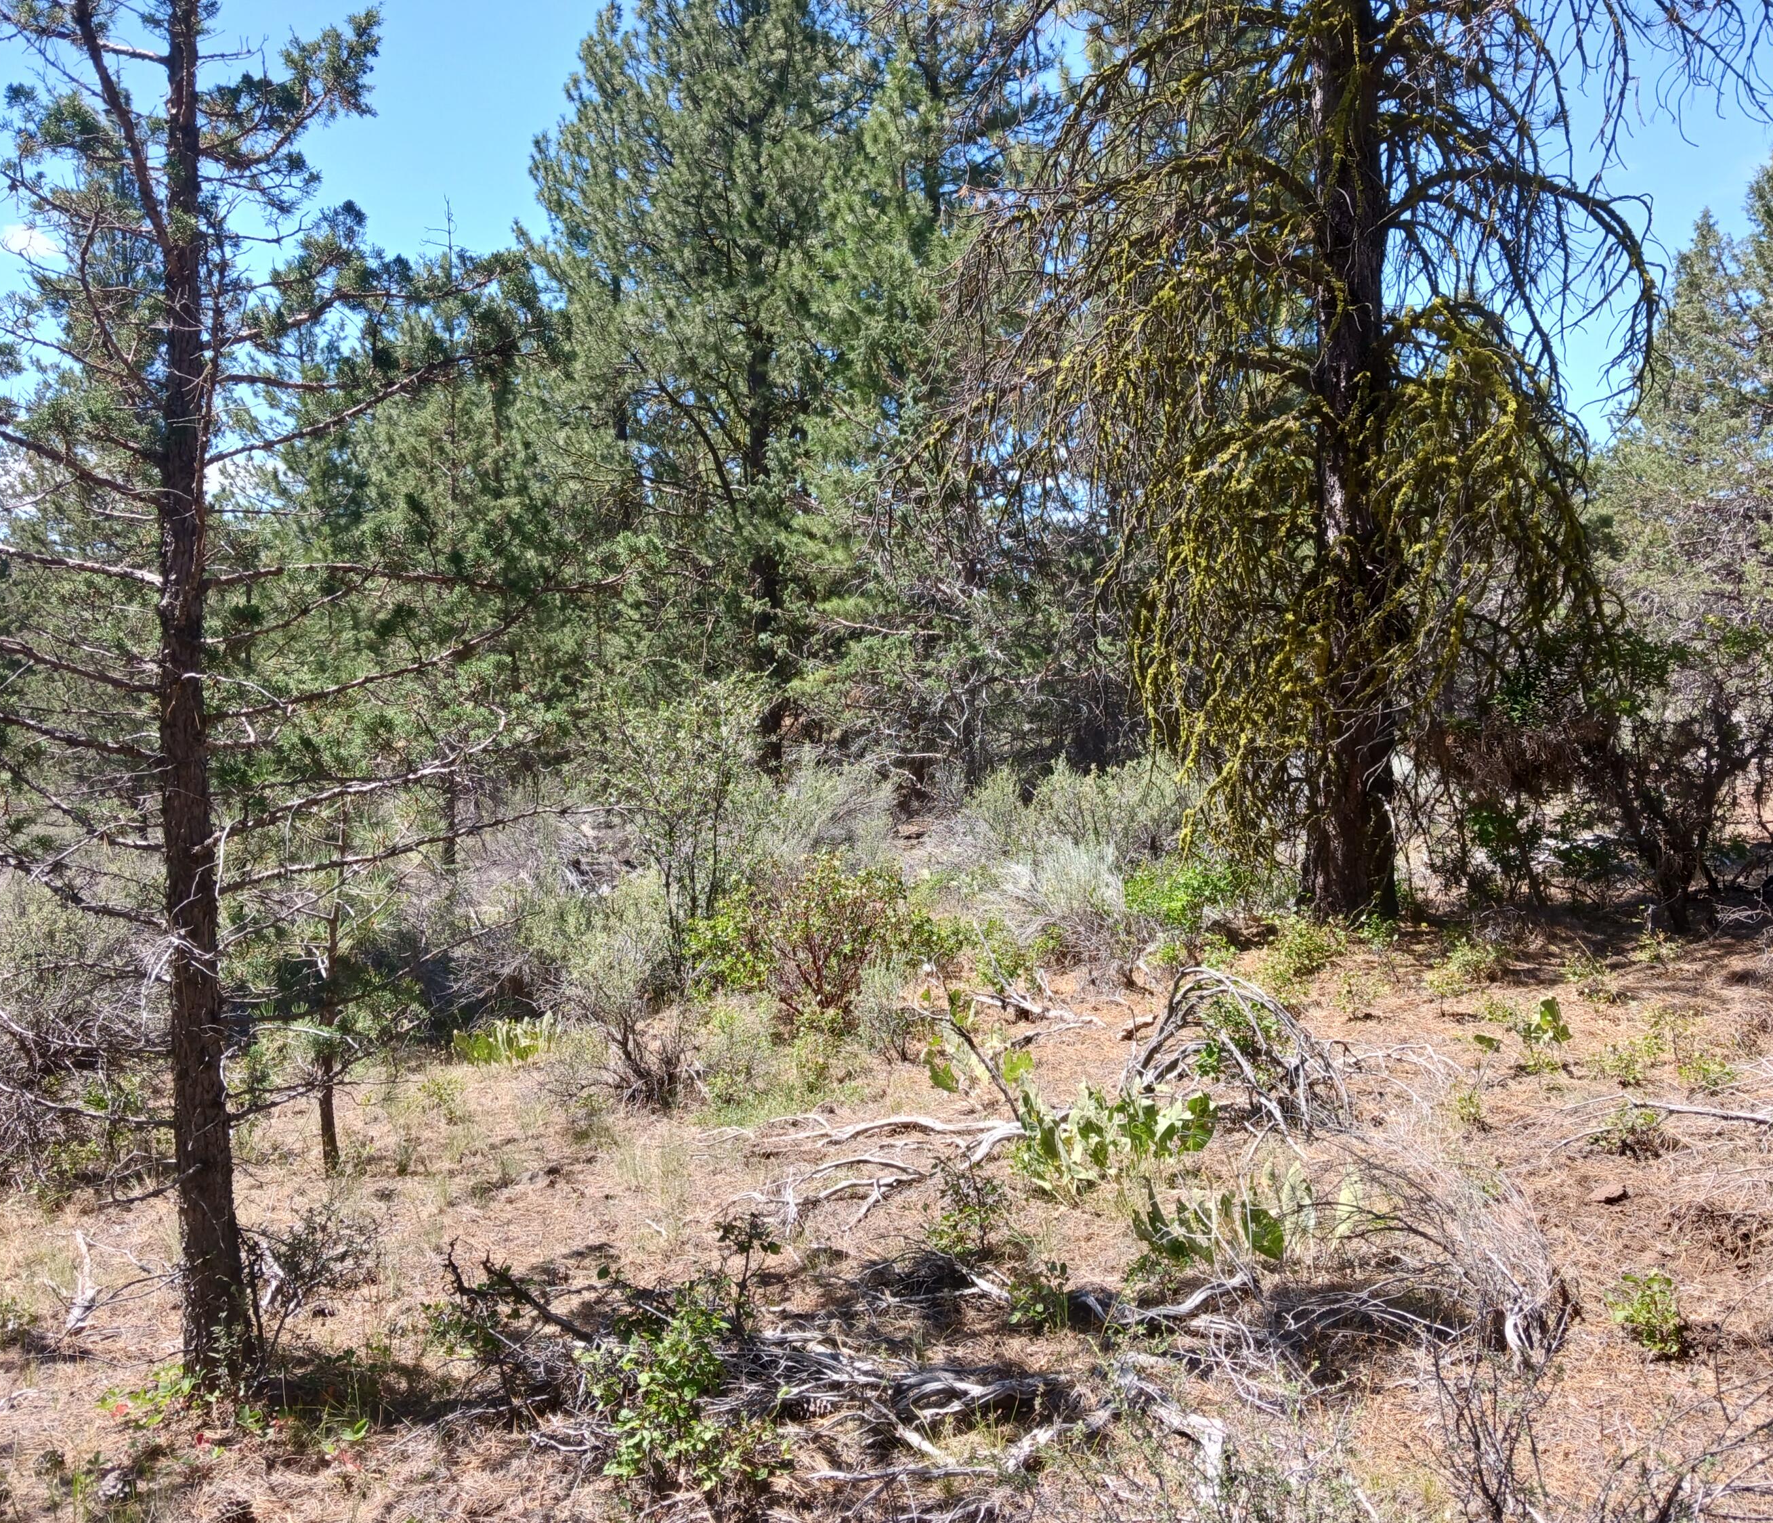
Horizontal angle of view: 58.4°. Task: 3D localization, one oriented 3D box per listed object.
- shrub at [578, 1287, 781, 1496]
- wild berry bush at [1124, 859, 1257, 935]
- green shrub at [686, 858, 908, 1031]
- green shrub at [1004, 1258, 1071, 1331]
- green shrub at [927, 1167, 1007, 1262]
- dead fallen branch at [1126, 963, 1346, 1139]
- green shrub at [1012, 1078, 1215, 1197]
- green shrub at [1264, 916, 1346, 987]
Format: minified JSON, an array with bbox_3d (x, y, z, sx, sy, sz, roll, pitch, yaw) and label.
[{"bbox_3d":[-0.397,1.209,3.103,0.389,0.365,0.350,0,3,0],"label":"shrub"},{"bbox_3d":[1.846,0.819,9.731,0.795,0.461,0.636,0,3,0],"label":"wild berry bush"},{"bbox_3d":[-0.392,0.800,7.168,1.005,0.763,0.854,0,3,0],"label":"green shrub"},{"bbox_3d":[0.357,1.273,3.806,0.157,0.166,0.141,0,3,0],"label":"green shrub"},{"bbox_3d":[0.212,1.211,4.269,0.210,0.241,0.189,0,3,0],"label":"green shrub"},{"bbox_3d":[1.229,0.991,5.534,0.762,0.551,0.534,0,3,0],"label":"dead fallen branch"},{"bbox_3d":[0.686,1.136,4.874,0.617,0.328,0.462,0,3,0],"label":"green shrub"},{"bbox_3d":[2.121,0.962,8.082,0.410,0.347,0.369,0,3,0],"label":"green shrub"}]

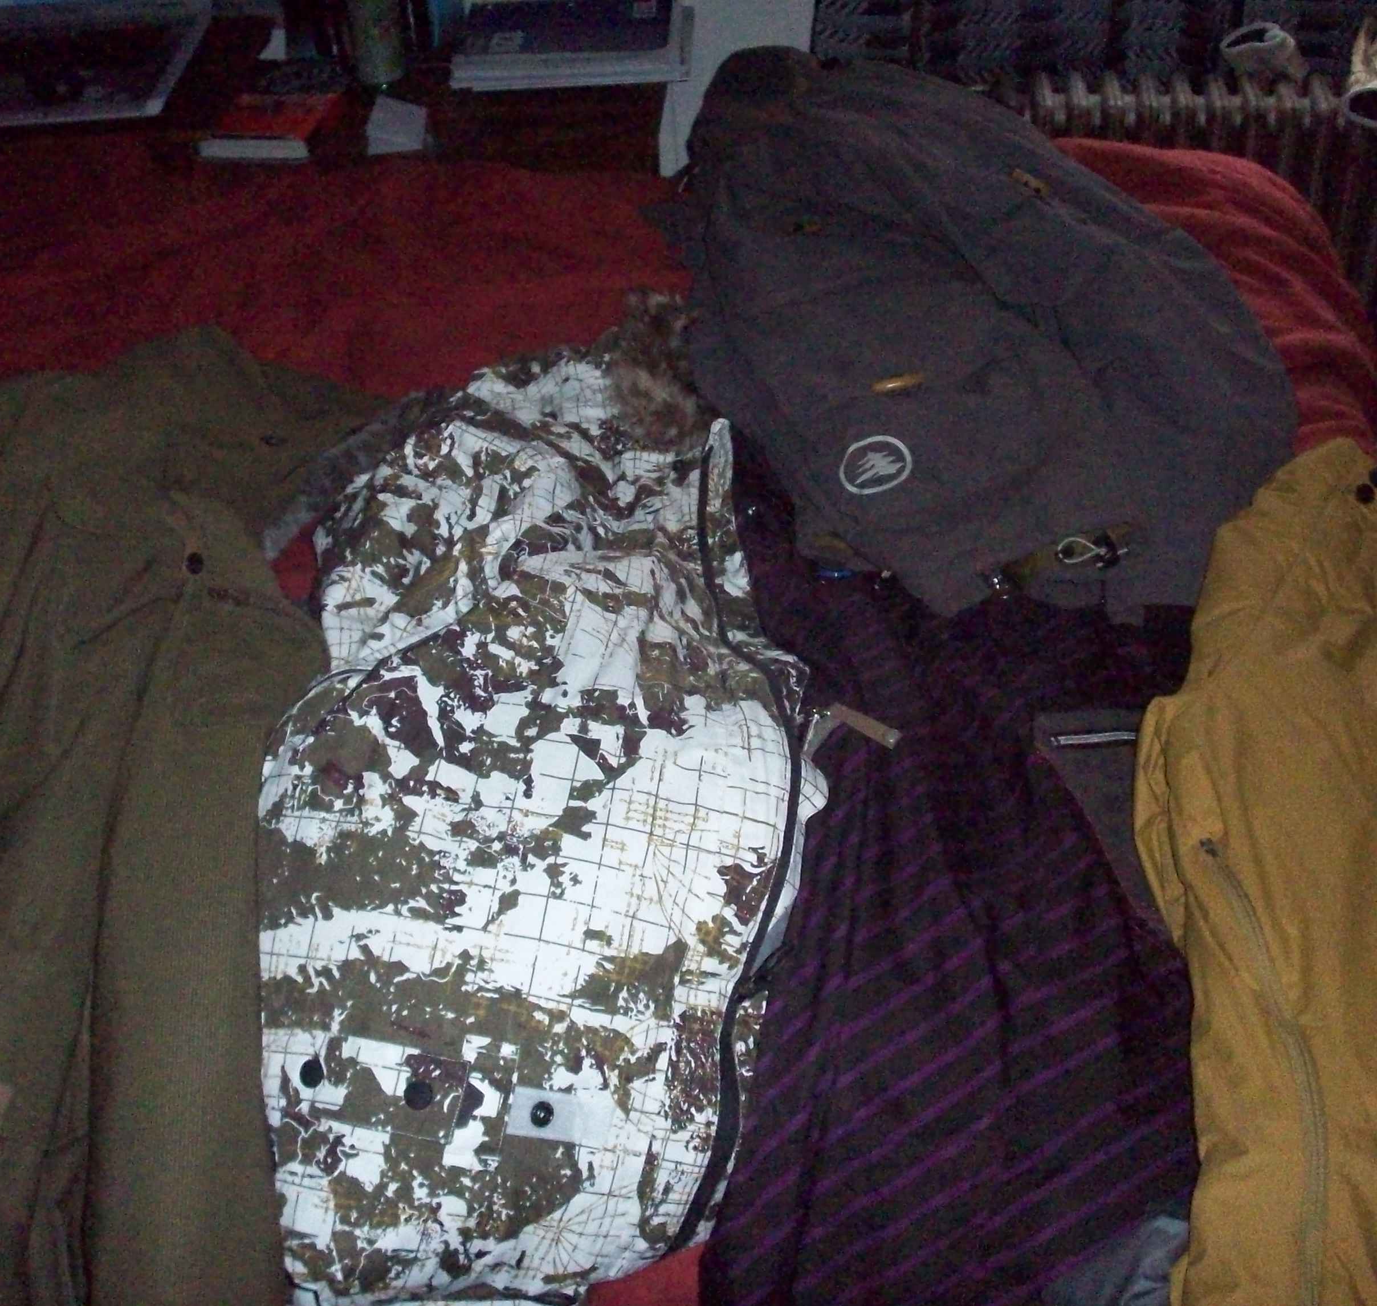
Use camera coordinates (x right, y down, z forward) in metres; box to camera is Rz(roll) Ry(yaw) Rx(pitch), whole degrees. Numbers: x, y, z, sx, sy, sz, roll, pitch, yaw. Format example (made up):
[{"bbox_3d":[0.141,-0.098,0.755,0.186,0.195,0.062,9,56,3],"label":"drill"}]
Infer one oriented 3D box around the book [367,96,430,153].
[{"bbox_3d":[-0.335,-0.609,2.136,0.061,0.028,0.095,-4,43,3],"label":"book"}]

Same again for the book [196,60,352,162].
[{"bbox_3d":[-0.479,-0.638,2.185,0.130,0.026,0.195,2,43,9],"label":"book"}]

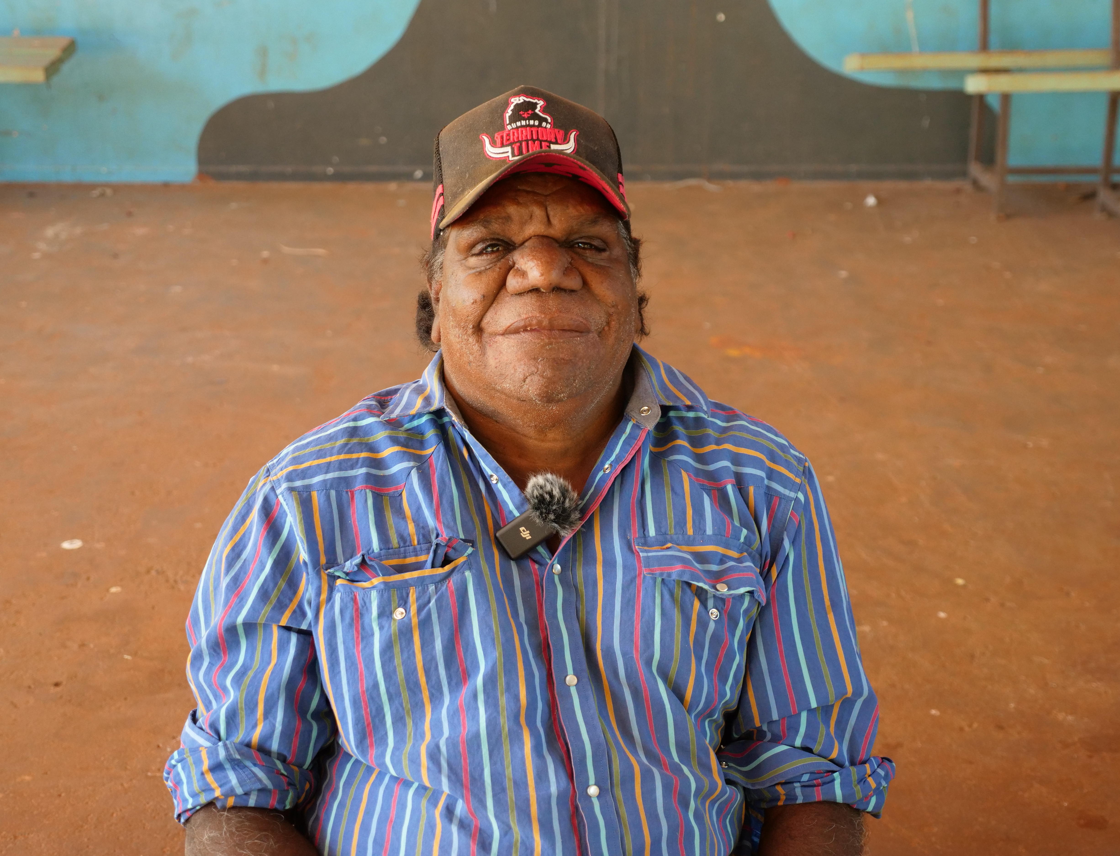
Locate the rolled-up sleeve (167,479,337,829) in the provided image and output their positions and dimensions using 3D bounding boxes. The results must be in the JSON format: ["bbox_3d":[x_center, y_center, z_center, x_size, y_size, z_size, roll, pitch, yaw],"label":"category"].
[{"bbox_3d":[-0.289,0.201,1.775,0.148,0.332,0.165,5,9,-4],"label":"rolled-up sleeve"}]

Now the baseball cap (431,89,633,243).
[{"bbox_3d":[-0.026,-0.220,1.633,0.177,0.145,0.262,-2,-14,-6],"label":"baseball cap"}]

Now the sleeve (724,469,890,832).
[{"bbox_3d":[0.230,0.205,1.775,0.150,0.340,0.165,-7,9,-3],"label":"sleeve"}]

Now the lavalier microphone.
[{"bbox_3d":[-0.021,0.078,1.690,0.075,0.056,0.045,-33,-3,-2],"label":"lavalier microphone"}]

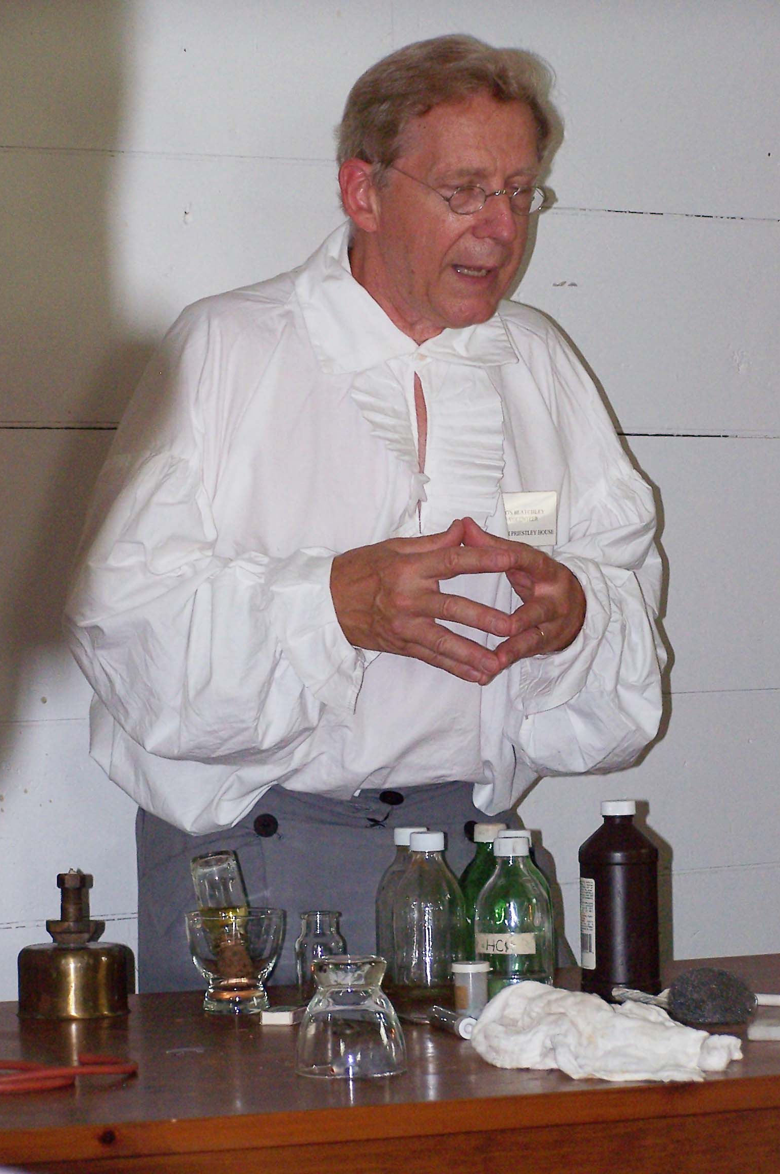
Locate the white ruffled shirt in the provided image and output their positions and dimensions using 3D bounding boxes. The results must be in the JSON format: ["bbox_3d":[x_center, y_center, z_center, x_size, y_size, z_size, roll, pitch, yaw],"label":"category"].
[{"bbox_3d":[-0.024,-0.053,3.700,0.540,0.570,0.380,-1,1,-23],"label":"white ruffled shirt"}]

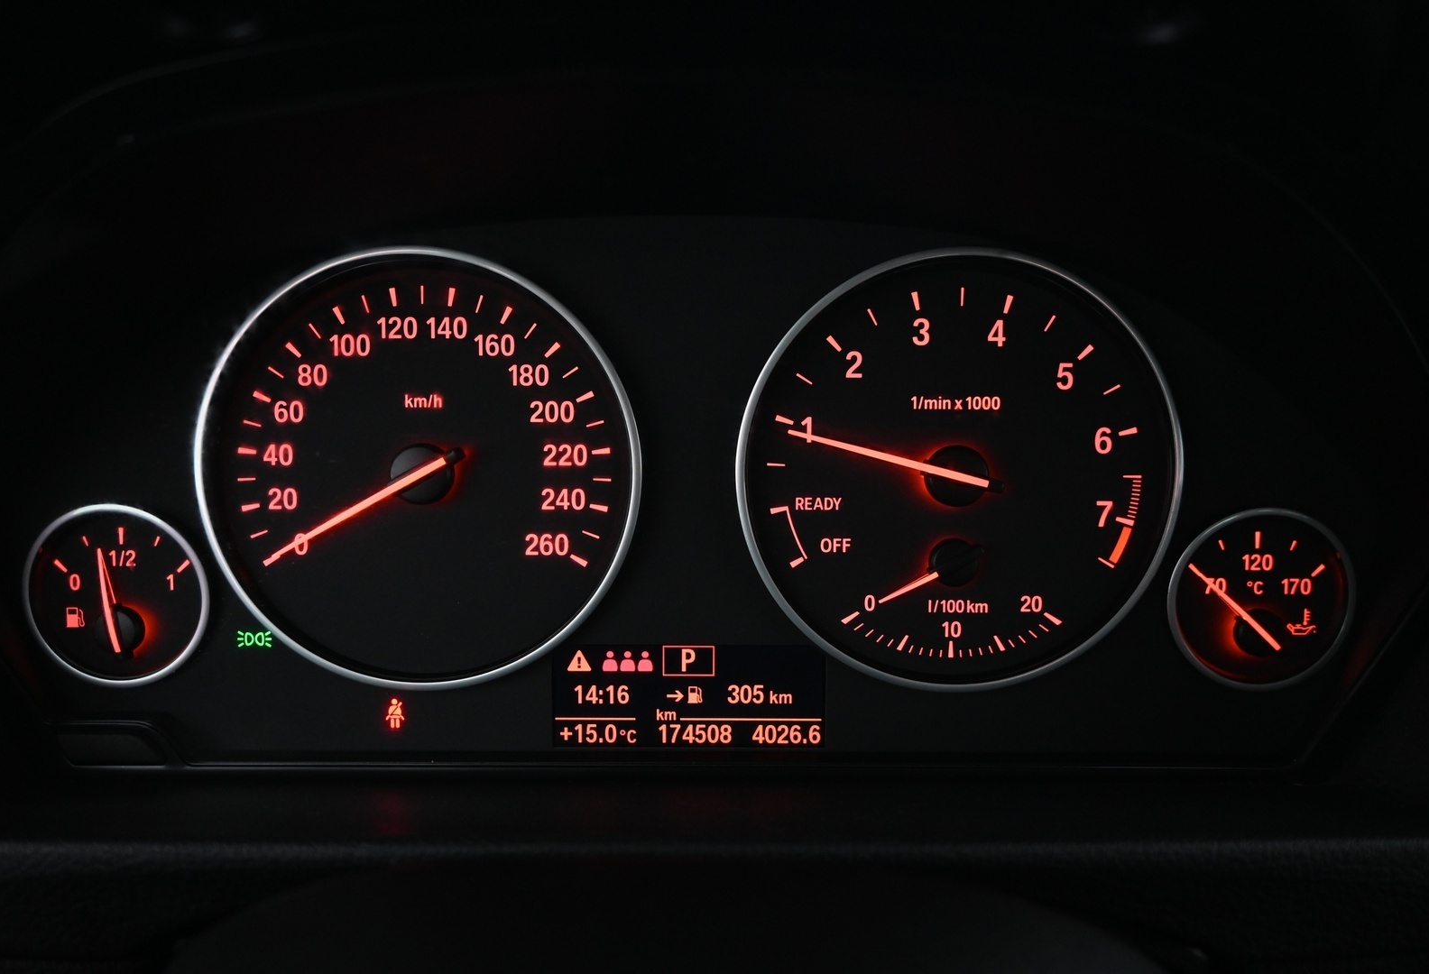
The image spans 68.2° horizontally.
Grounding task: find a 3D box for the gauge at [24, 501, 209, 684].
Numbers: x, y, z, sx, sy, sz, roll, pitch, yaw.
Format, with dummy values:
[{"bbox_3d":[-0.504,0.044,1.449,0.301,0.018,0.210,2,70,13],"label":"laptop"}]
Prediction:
[{"bbox_3d":[-0.140,0.025,0.248,0.043,0.043,0.012,0,5,0],"label":"gauge"}]

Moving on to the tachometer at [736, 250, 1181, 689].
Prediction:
[{"bbox_3d":[0.057,-0.004,0.245,0.101,0.101,0.015,0,5,0],"label":"tachometer"}]

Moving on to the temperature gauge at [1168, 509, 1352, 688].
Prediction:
[{"bbox_3d":[0.128,0.026,0.248,0.043,0.043,0.012,0,5,0],"label":"temperature gauge"}]

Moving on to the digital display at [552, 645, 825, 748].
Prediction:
[{"bbox_3d":[-0.006,0.050,0.253,0.065,0.025,0.006,0,5,0],"label":"digital display"}]

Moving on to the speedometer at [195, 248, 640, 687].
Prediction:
[{"bbox_3d":[-0.069,-0.004,0.245,0.101,0.101,0.015,0,5,0],"label":"speedometer"}]

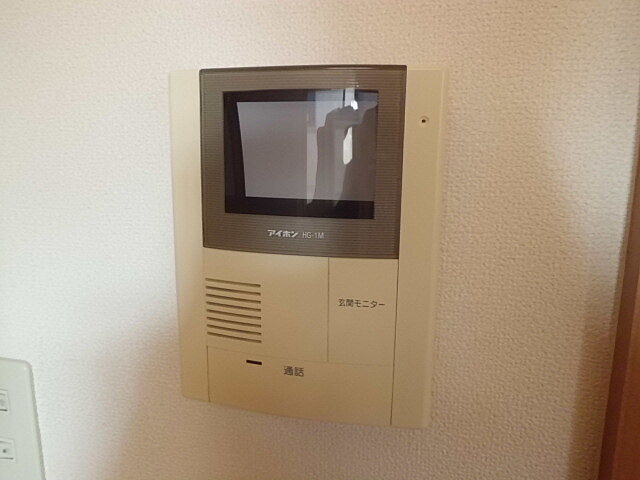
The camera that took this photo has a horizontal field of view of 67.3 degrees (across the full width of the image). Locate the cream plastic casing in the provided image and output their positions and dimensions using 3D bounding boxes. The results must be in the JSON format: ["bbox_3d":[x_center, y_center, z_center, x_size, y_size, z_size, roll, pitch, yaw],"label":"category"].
[{"bbox_3d":[-0.010,0.005,0.281,0.153,0.198,0.045,2,9,11],"label":"cream plastic casing"}]

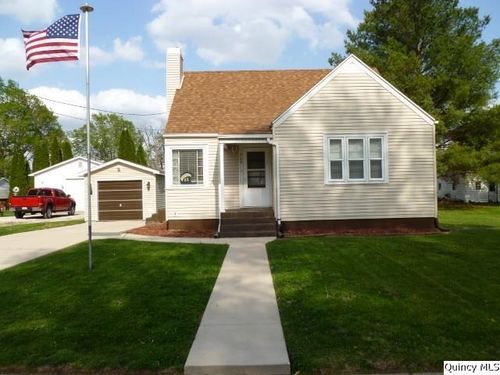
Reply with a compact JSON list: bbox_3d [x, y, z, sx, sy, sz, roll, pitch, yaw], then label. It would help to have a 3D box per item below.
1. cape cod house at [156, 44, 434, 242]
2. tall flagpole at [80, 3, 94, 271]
[{"bbox_3d":[1.163,-2.083,17.140,9.000,7.300,9.800,-1,-1,0],"label":"cape cod house"},{"bbox_3d":[-3.205,-0.995,8.050,0.260,5.350,0.260,-1,-1,0],"label":"tall flagpole"}]

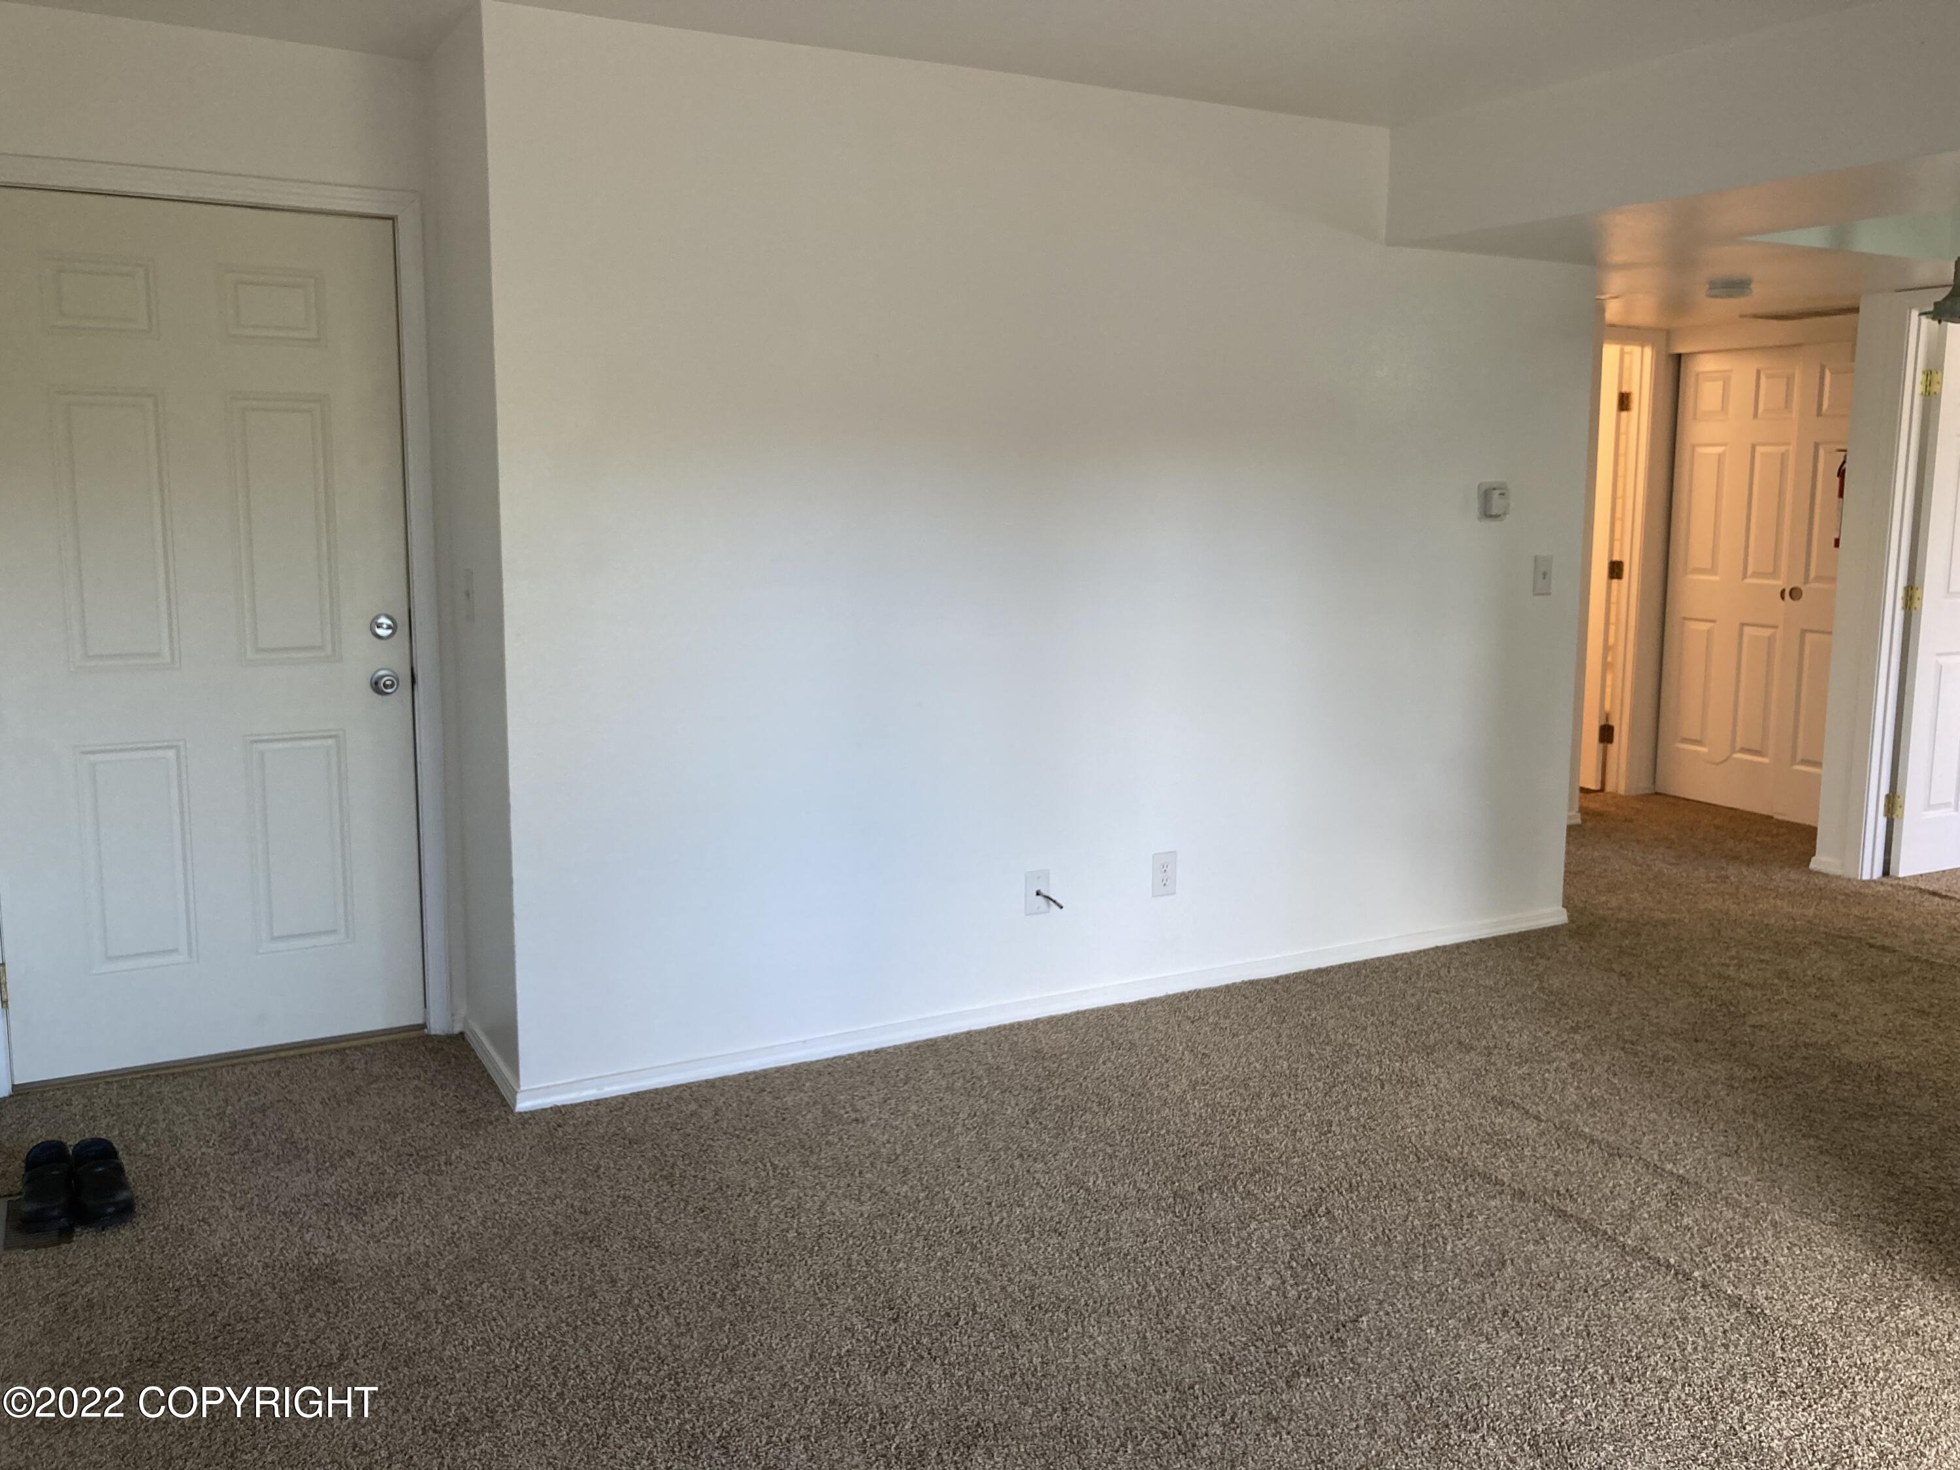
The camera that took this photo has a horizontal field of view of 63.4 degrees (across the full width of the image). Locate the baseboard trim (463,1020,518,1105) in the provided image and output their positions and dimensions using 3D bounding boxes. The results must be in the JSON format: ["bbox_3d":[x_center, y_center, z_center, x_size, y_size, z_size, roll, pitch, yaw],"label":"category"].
[{"bbox_3d":[-1.202,0.798,3.900,0.015,0.055,0.593,-4,10,-29],"label":"baseboard trim"}]

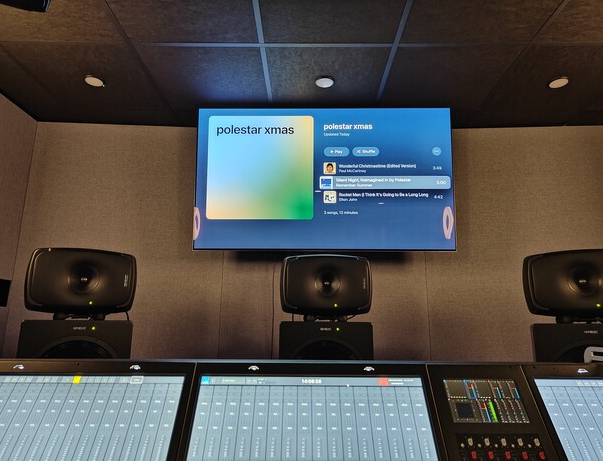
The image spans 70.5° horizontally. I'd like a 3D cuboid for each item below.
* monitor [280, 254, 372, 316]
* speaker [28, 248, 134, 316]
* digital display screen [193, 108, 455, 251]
[{"bbox_3d":[0.115,0.280,2.053,0.433,0.300,0.278,0,-12,0],"label":"monitor"},{"bbox_3d":[-0.974,0.238,1.904,0.433,0.300,0.278,7,-14,-27],"label":"speaker"},{"bbox_3d":[0.133,-0.292,2.427,1.450,0.822,0.050,0,-8,0],"label":"digital display screen"}]

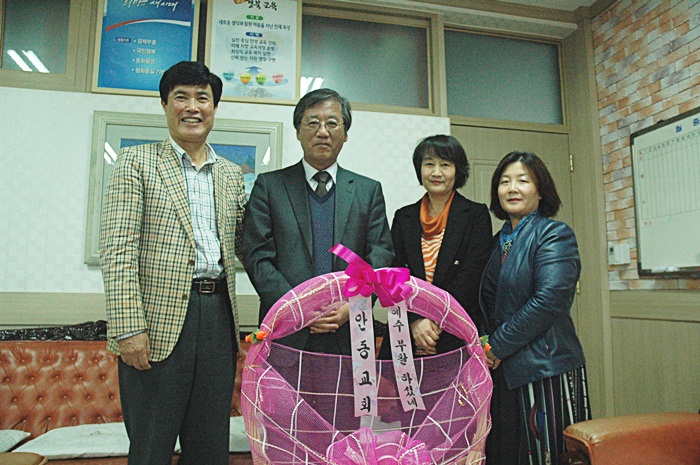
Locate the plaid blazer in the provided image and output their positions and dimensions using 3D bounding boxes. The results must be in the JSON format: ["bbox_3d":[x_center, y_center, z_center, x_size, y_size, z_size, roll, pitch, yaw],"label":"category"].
[{"bbox_3d":[-0.545,0.047,1.697,0.520,0.730,0.320,5,-8,-32],"label":"plaid blazer"}]

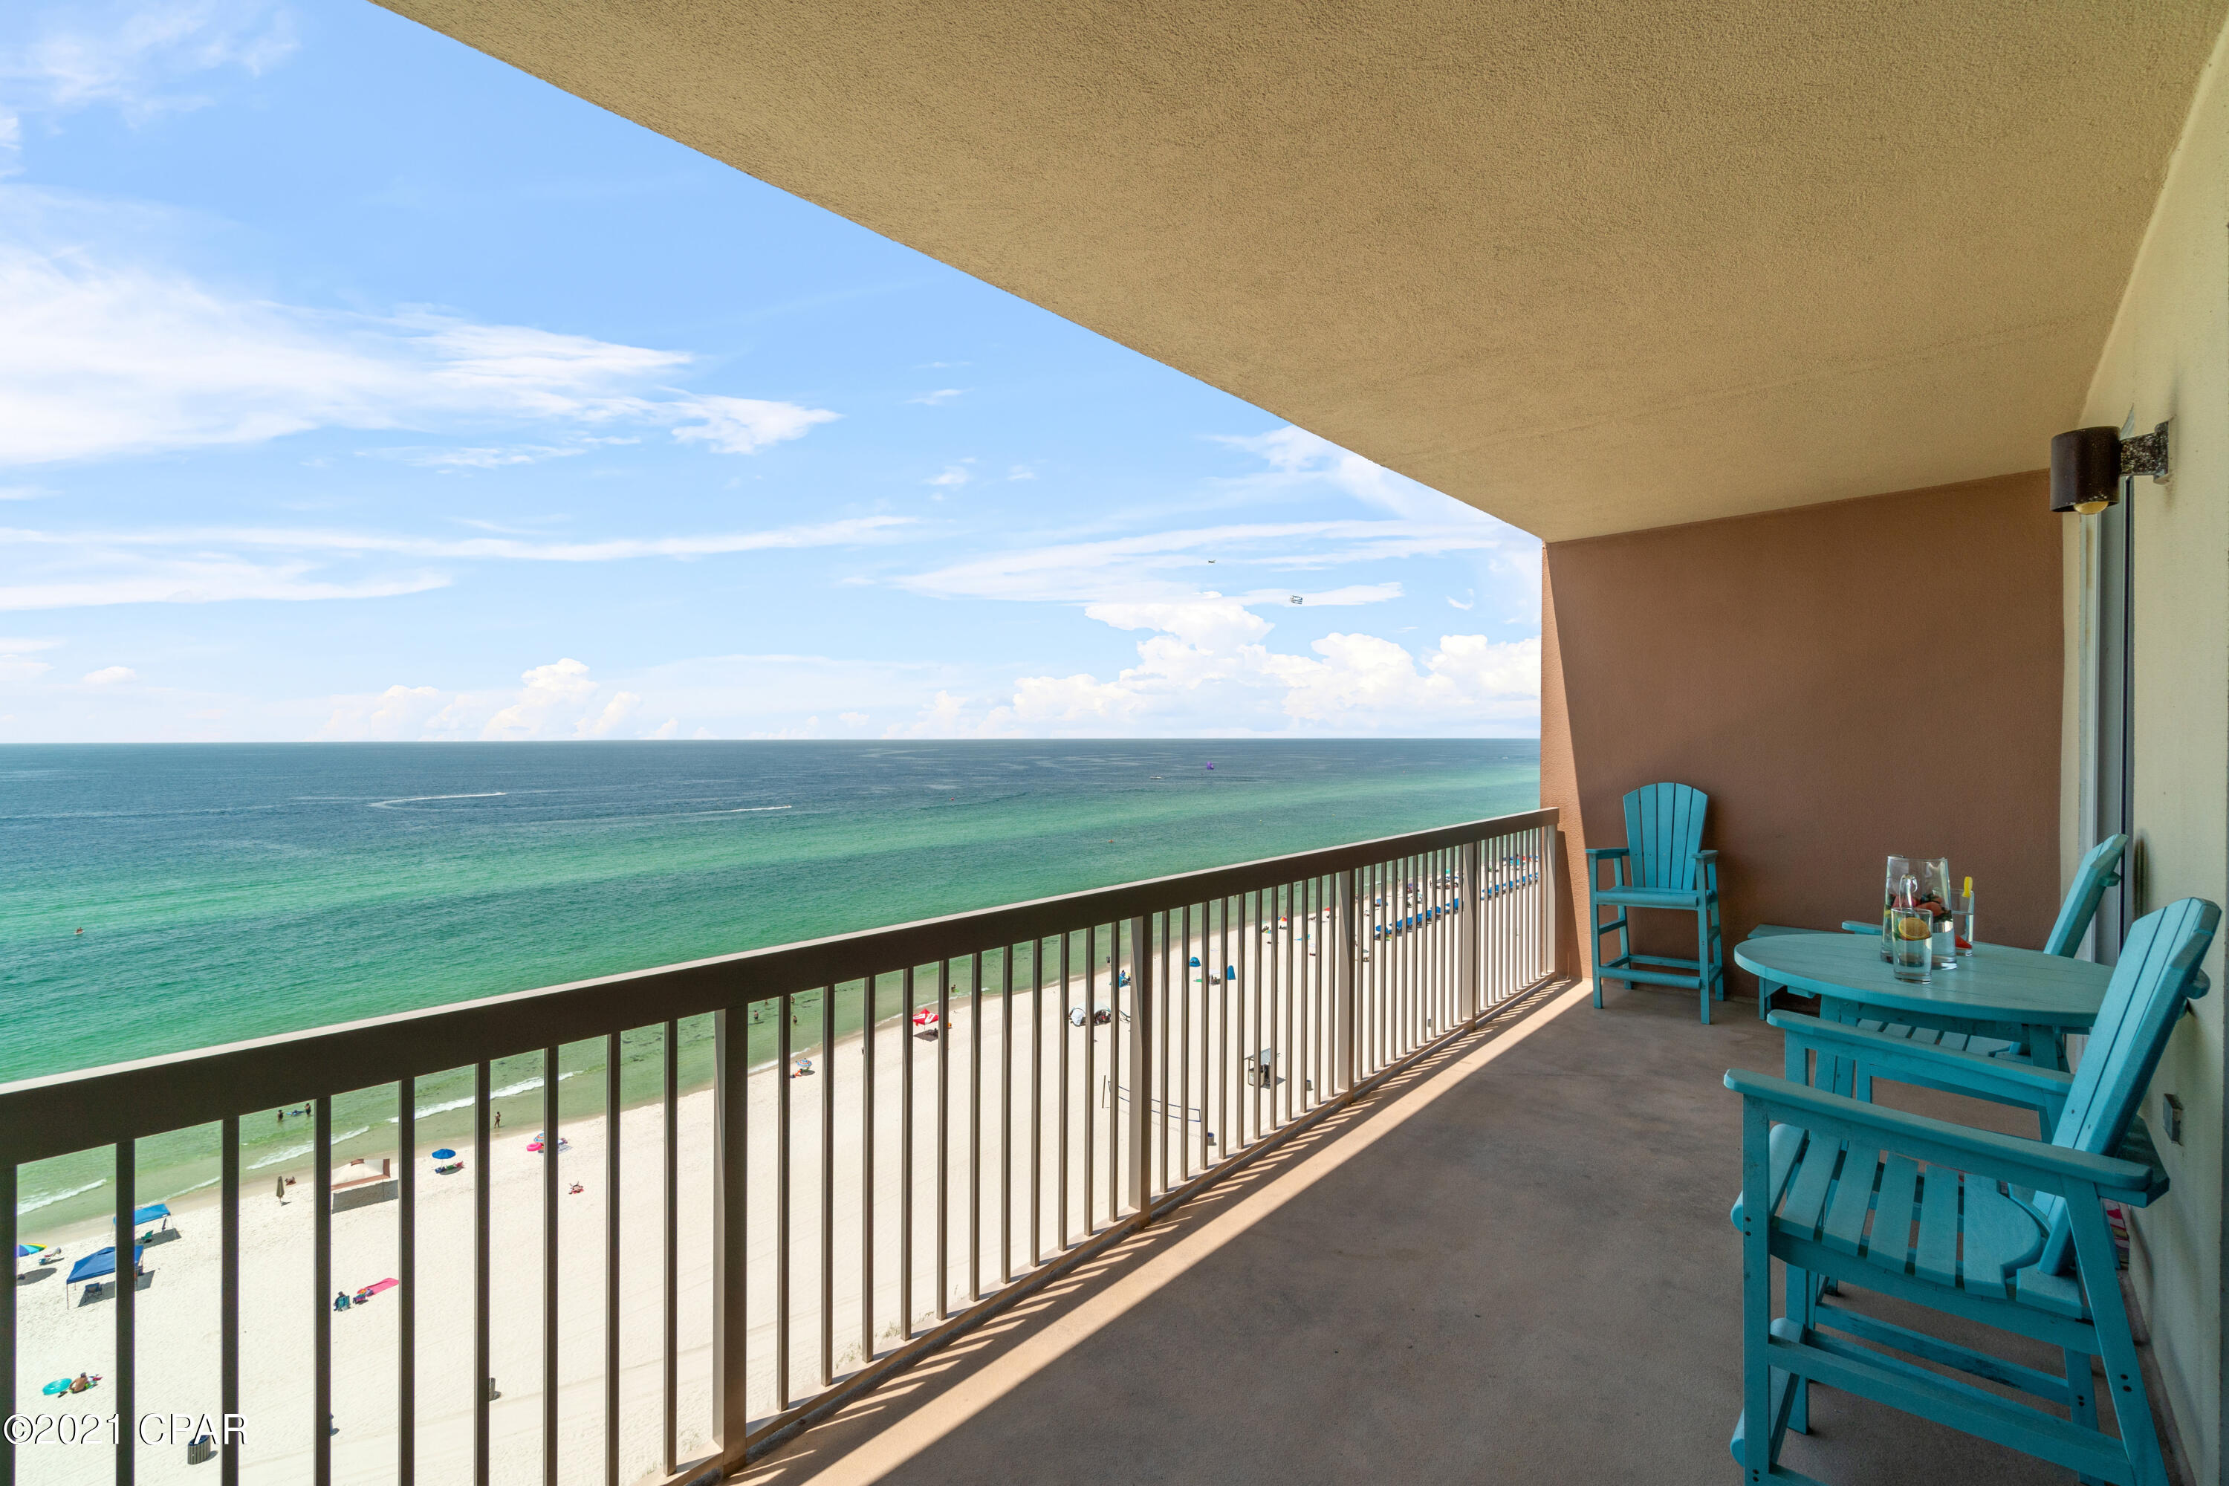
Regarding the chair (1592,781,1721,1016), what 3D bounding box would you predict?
[{"bbox_3d":[3.109,0.867,5.309,0.610,1.262,0.630,-1,0,39],"label":"chair"}]

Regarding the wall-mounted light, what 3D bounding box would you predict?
[{"bbox_3d":[2.307,-0.639,2.154,0.188,0.184,0.122,0,1,43],"label":"wall-mounted light"}]

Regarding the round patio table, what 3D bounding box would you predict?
[{"bbox_3d":[1.935,1.014,2.171,0.776,0.980,0.776,-1,0,43],"label":"round patio table"}]

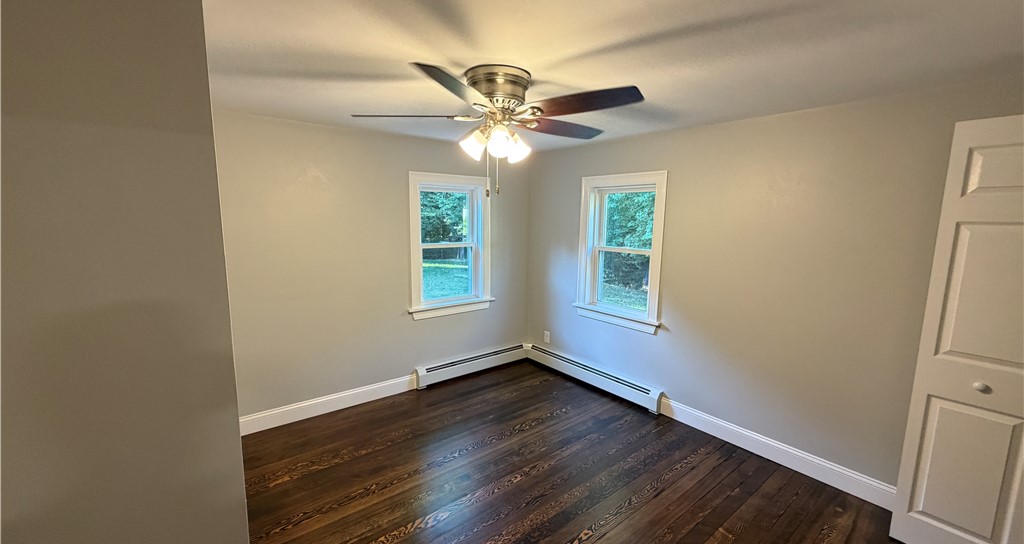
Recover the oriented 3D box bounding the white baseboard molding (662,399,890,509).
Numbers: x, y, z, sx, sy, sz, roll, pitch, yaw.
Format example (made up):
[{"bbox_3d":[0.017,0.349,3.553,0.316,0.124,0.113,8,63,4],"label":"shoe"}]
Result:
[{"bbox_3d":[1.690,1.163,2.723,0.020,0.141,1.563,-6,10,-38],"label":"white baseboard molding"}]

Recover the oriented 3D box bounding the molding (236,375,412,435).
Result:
[{"bbox_3d":[-1.405,1.043,3.319,1.367,0.141,0.020,-6,10,-38],"label":"molding"}]

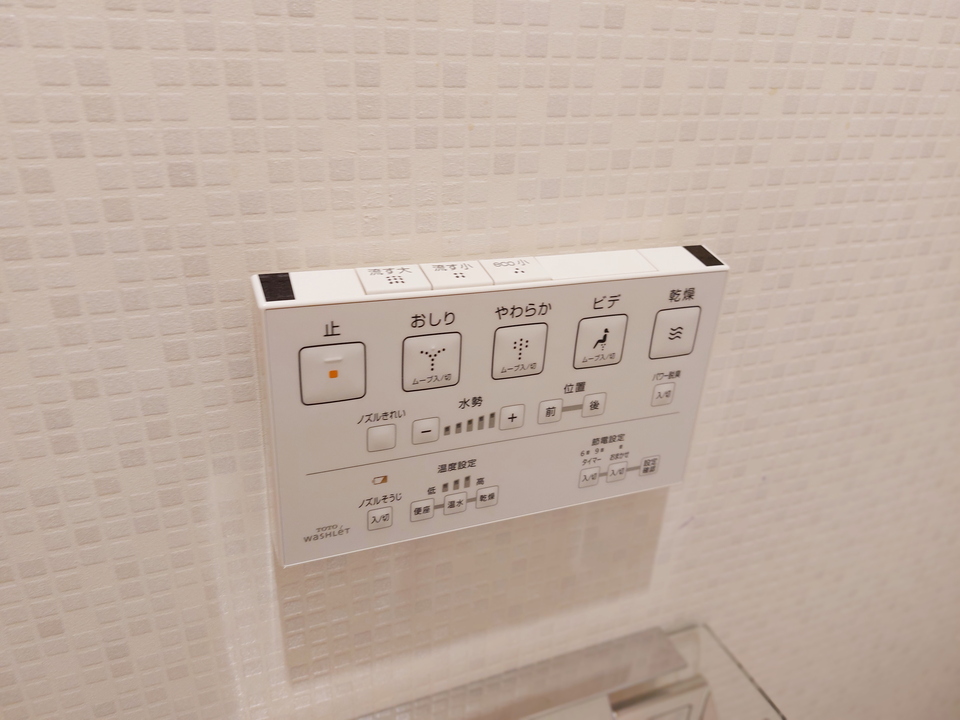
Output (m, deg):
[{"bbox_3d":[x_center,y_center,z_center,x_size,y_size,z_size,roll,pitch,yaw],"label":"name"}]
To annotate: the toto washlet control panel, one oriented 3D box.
[{"bbox_3d":[0.011,0.016,0.290,0.198,0.117,0.021,-7,27,-21],"label":"toto washlet control panel"}]

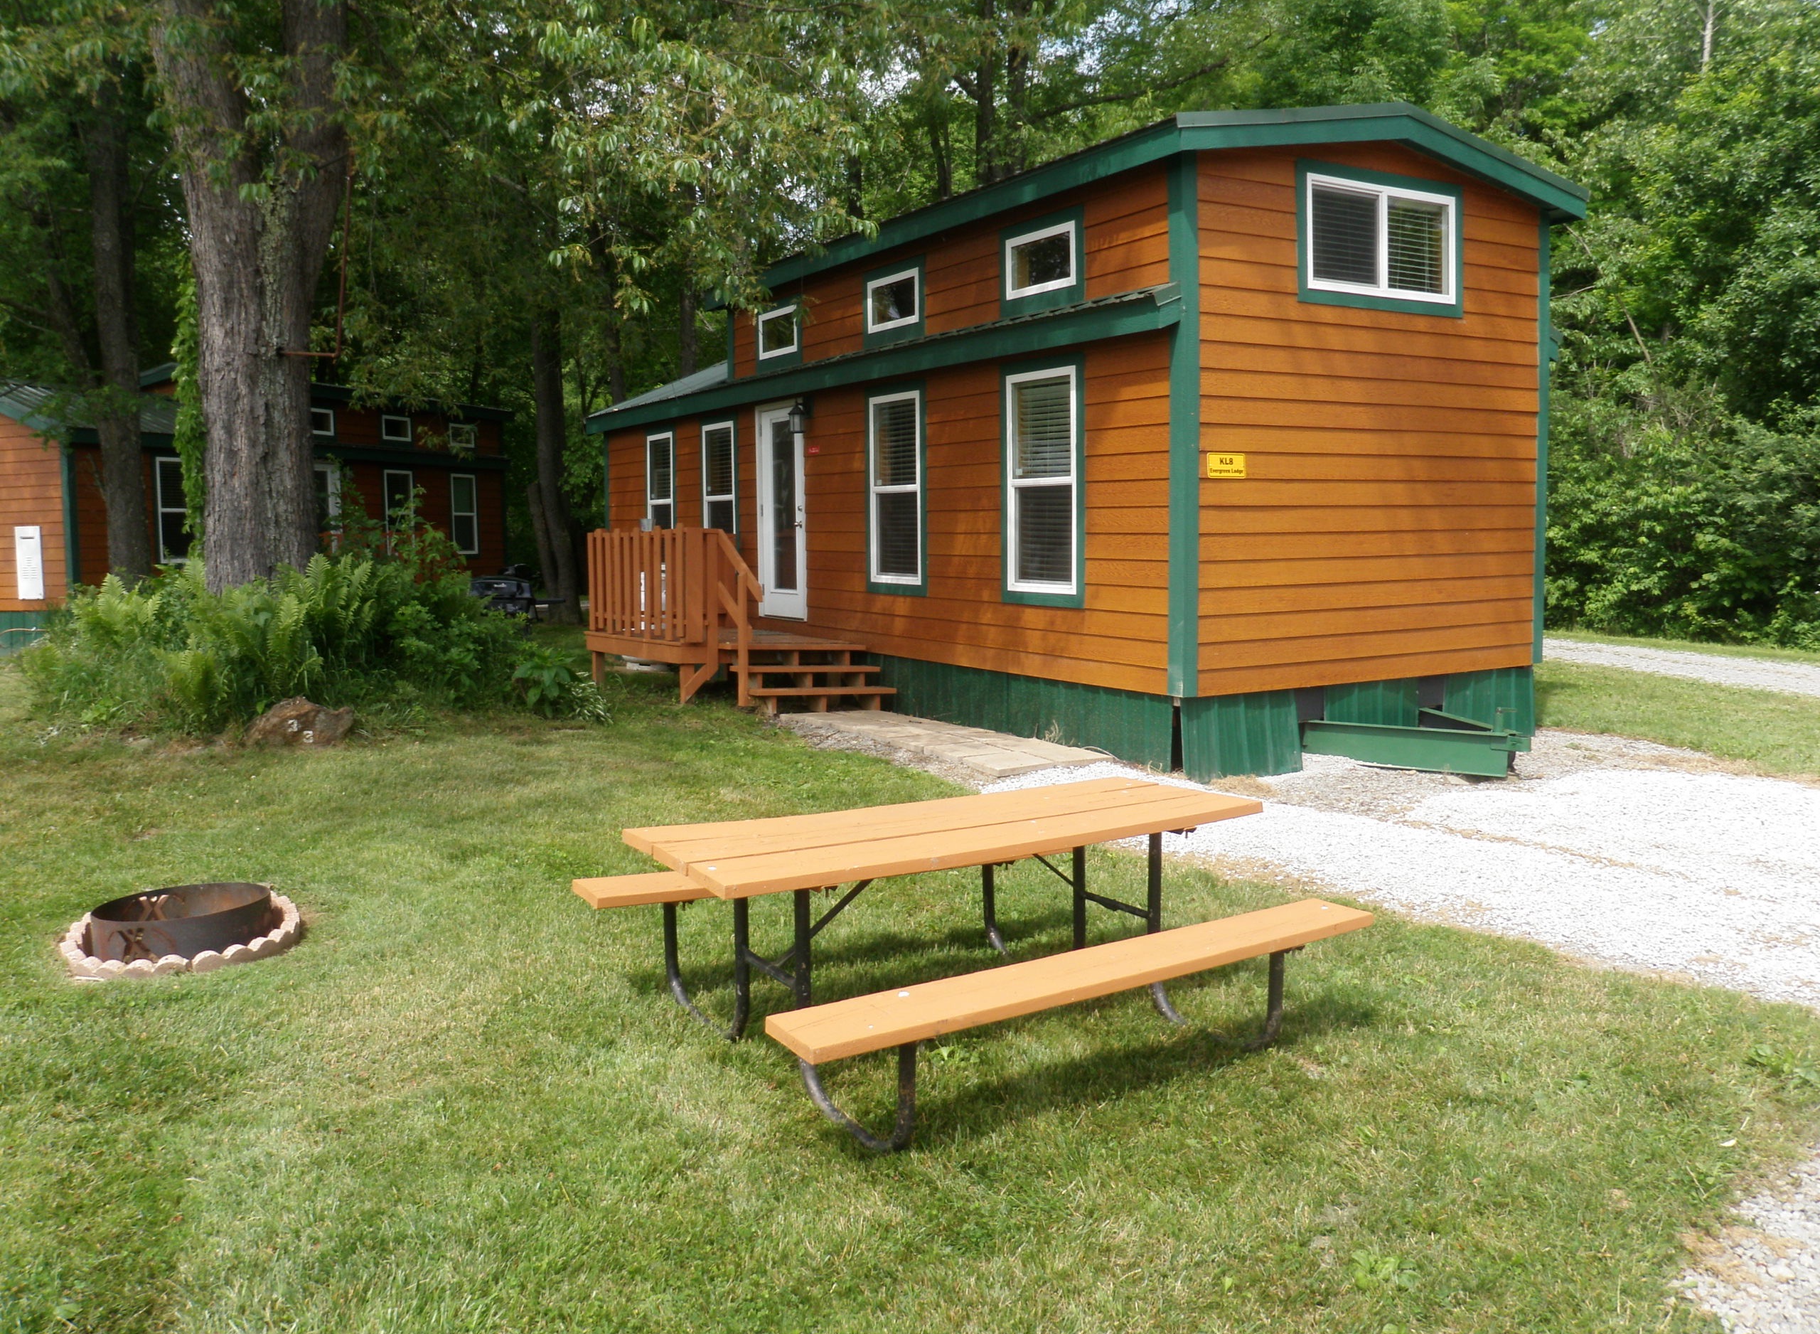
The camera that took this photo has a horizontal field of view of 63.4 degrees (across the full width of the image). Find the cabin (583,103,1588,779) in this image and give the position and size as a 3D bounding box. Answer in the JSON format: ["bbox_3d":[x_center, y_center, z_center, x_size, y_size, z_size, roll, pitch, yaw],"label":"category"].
[{"bbox_3d":[0.481,-1.913,14.482,4.300,4.460,10.600,-4,6,-32],"label":"cabin"}]

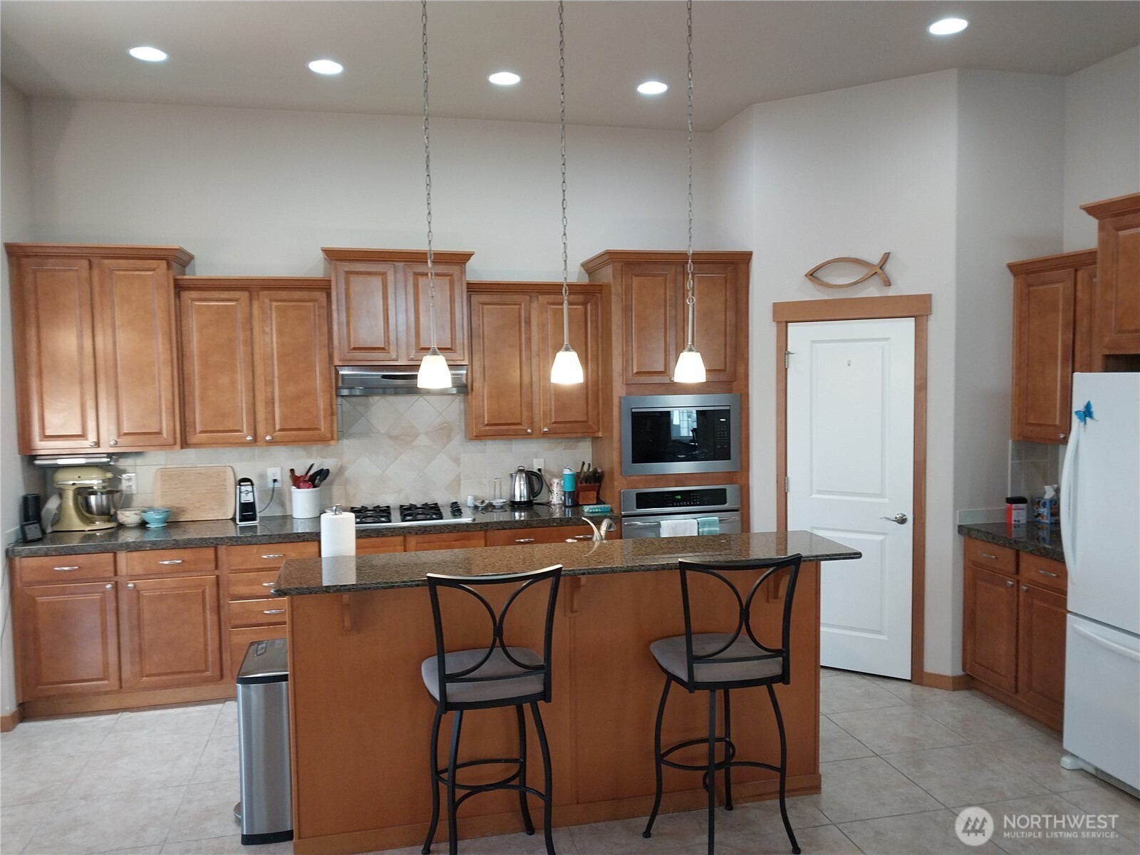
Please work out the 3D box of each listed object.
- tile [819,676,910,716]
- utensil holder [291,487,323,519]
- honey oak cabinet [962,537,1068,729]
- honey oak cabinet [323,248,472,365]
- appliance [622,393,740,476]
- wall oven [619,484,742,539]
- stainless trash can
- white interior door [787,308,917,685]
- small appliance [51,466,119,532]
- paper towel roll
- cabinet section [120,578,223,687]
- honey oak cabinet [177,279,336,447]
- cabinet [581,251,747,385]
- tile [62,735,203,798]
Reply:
[{"bbox_3d":[1.476,1.457,4.694,0.500,0.010,0.500,-2,3,-13],"label":"tile"},{"bbox_3d":[-1.584,0.449,5.146,0.163,0.175,0.163,-2,3,-13],"label":"utensil holder"},{"bbox_3d":[2.517,1.023,4.330,0.610,0.872,0.801,-1,3,-13],"label":"honey oak cabinet"},{"bbox_3d":[-1.016,-0.699,5.128,0.852,0.657,0.362,-1,3,-13],"label":"honey oak cabinet"},{"bbox_3d":[0.616,0.031,5.268,0.747,0.461,0.440,-1,3,-13],"label":"appliance"},{"bbox_3d":[0.612,0.706,5.366,0.752,0.728,0.600,-1,3,-13],"label":"wall oven"},{"bbox_3d":[-1.216,1.233,3.406,0.253,0.650,0.413,-2,3,-13],"label":"stainless trash can"},{"bbox_3d":[1.620,0.404,4.974,0.709,2.035,0.045,1,4,32],"label":"white interior door"},{"bbox_3d":[-2.735,0.397,4.857,0.350,0.354,0.225,-1,3,-6],"label":"small appliance"},{"bbox_3d":[-0.906,0.481,3.364,0.132,0.316,0.132,-1,3,-13],"label":"paper towel roll"},{"bbox_3d":[-2.139,1.062,4.763,0.465,0.567,0.520,-2,3,-11],"label":"cabinet section"},{"bbox_3d":[-1.788,-0.370,4.962,0.828,0.942,0.345,-2,3,-13],"label":"honey oak cabinet"},{"bbox_3d":[0.581,-0.647,5.330,0.898,0.784,0.670,-1,3,-13],"label":"cabinet"},{"bbox_3d":[-1.955,1.556,3.918,0.501,0.010,0.501,-2,3,-13],"label":"tile"}]

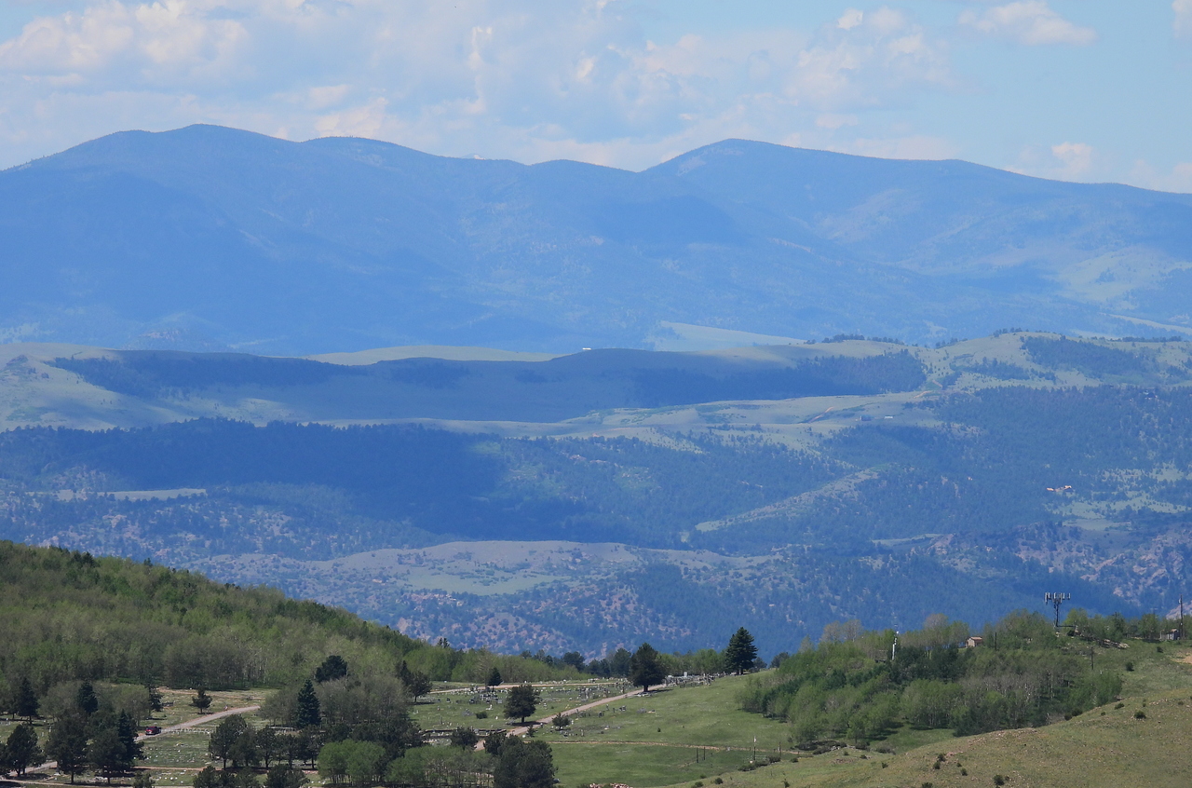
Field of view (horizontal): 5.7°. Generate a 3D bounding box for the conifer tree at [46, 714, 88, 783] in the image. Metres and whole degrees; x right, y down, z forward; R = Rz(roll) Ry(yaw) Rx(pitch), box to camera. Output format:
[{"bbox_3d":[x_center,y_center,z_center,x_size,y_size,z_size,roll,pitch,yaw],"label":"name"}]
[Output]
[{"bbox_3d":[-122.990,82.540,2800.000,9.950,16.010,9.650,0,1,0],"label":"conifer tree"}]

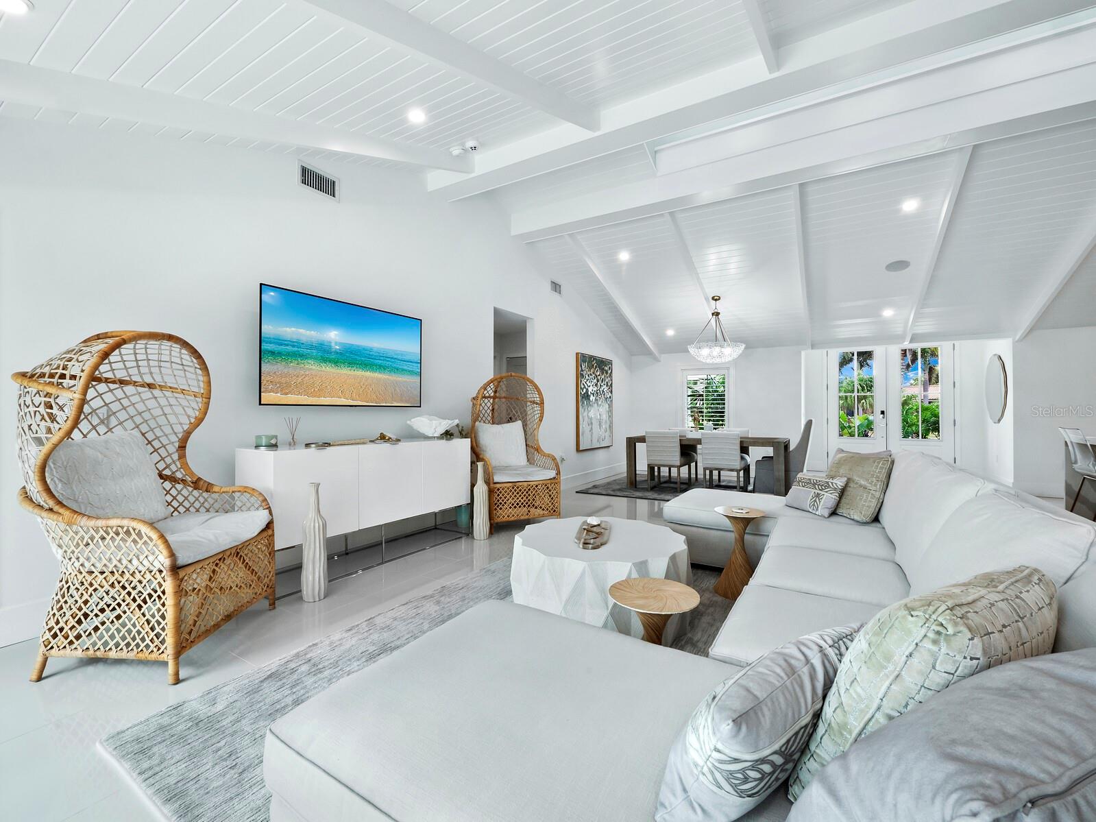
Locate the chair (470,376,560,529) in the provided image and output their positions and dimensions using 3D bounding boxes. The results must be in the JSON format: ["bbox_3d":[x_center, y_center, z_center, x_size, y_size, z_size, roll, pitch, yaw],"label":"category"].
[{"bbox_3d":[-0.390,0.400,4.810,0.780,1.570,0.900,0,0,-25],"label":"chair"}]

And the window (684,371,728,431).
[{"bbox_3d":[2.860,-0.170,8.070,0.800,1.160,0.100,0,0,30],"label":"window"}]

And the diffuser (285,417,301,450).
[{"bbox_3d":[-1.820,0.153,3.160,0.110,0.215,0.120,0,0,33],"label":"diffuser"}]

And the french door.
[{"bbox_3d":[6.442,-0.001,8.415,1.930,2.430,0.080,0,0,30],"label":"french door"}]

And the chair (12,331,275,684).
[{"bbox_3d":[-2.003,0.375,2.215,0.900,1.540,0.750,0,0,0],"label":"chair"}]

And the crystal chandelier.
[{"bbox_3d":[2.530,-1.220,6.650,0.860,1.010,0.860,0,0,30],"label":"crystal chandelier"}]

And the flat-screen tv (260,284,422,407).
[{"bbox_3d":[-1.597,-0.454,3.640,0.050,0.830,1.440,0,0,32],"label":"flat-screen tv"}]

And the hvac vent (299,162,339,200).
[{"bbox_3d":[-1.870,-1.870,3.620,0.030,0.195,0.345,0,0,33],"label":"hvac vent"}]

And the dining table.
[{"bbox_3d":[2.456,0.792,6.870,2.200,0.765,0.980,0,0,30],"label":"dining table"}]

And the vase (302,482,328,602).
[{"bbox_3d":[-1.487,0.820,2.830,0.170,0.730,0.170,0,0,33],"label":"vase"}]

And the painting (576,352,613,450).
[{"bbox_3d":[0.818,-0.133,7.532,0.070,1.560,1.250,0,0,32],"label":"painting"}]

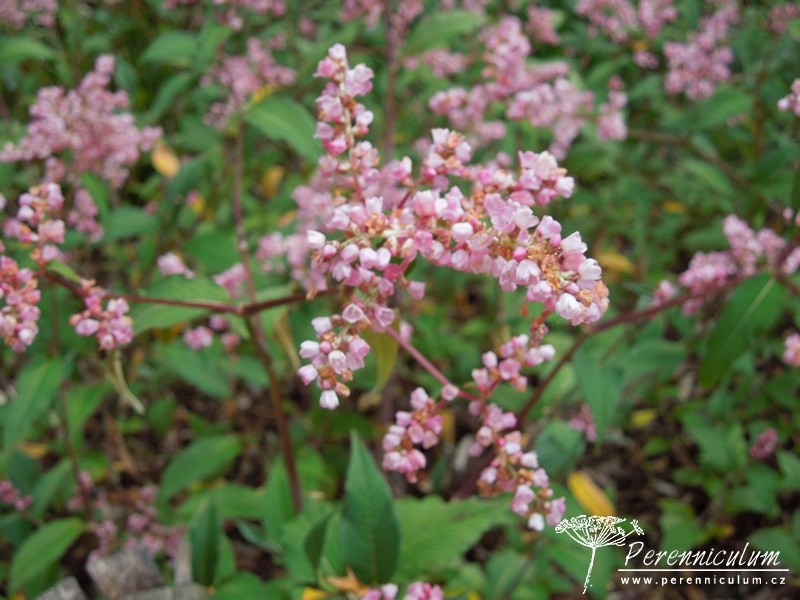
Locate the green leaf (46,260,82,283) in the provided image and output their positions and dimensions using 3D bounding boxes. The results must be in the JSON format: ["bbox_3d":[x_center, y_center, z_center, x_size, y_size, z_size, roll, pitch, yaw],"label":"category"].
[{"bbox_3d":[-0.108,-0.009,0.357,0.015,0.004,0.005,26,57,19],"label":"green leaf"}]

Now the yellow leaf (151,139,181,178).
[{"bbox_3d":[-0.149,-0.091,0.710,0.014,0.007,0.036,-19,56,-14],"label":"yellow leaf"}]

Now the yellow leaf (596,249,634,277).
[{"bbox_3d":[0.155,-0.026,0.795,0.029,0.008,0.019,23,56,21],"label":"yellow leaf"}]

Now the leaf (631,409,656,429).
[{"bbox_3d":[0.173,0.084,0.785,0.023,0.006,0.015,-17,54,-26],"label":"leaf"}]

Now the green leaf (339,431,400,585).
[{"bbox_3d":[-0.013,0.086,0.463,0.026,0.012,0.066,-8,68,-2],"label":"green leaf"}]

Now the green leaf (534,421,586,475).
[{"bbox_3d":[0.087,0.081,0.610,0.028,0.010,0.037,22,55,16],"label":"green leaf"}]

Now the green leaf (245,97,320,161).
[{"bbox_3d":[-0.061,-0.089,0.588,0.056,0.011,0.025,29,58,27],"label":"green leaf"}]

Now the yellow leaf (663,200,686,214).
[{"bbox_3d":[0.234,-0.079,0.950,0.019,0.007,0.015,5,53,0],"label":"yellow leaf"}]

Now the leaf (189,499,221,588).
[{"bbox_3d":[-0.097,0.121,0.555,0.016,0.010,0.045,-1,64,0],"label":"leaf"}]

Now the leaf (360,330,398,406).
[{"bbox_3d":[-0.008,0.024,0.412,0.013,0.031,0.007,-4,-9,-1],"label":"leaf"}]

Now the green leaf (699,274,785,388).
[{"bbox_3d":[0.135,0.012,0.440,0.024,0.010,0.056,34,80,8],"label":"green leaf"}]

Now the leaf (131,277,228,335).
[{"bbox_3d":[-0.089,0.002,0.468,0.053,0.010,0.026,7,52,16],"label":"leaf"}]

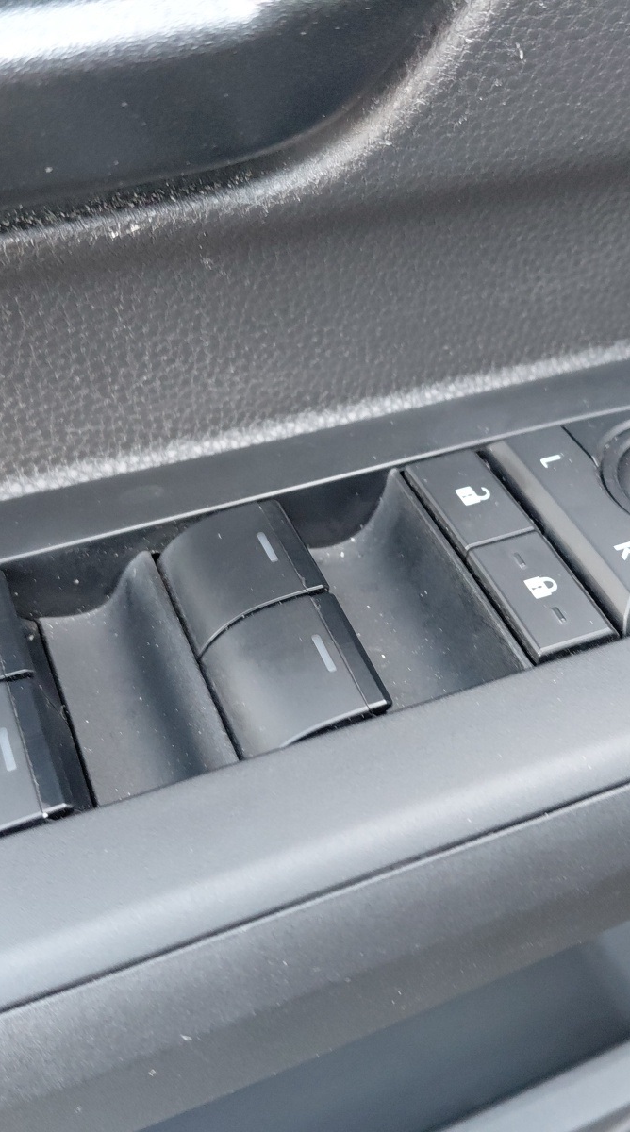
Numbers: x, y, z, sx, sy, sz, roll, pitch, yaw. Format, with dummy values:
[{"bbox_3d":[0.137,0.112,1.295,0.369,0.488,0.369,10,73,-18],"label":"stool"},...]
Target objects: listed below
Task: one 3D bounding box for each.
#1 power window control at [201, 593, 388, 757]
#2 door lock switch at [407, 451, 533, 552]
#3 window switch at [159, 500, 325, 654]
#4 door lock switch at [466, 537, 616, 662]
[{"bbox_3d":[-0.004,0.019,0.174,0.024,0.013,0.025,-15,50,-18],"label":"power window control"},{"bbox_3d":[0.028,-0.011,0.201,0.015,0.007,0.025,-15,50,-18],"label":"door lock switch"},{"bbox_3d":[-0.014,0.002,0.190,0.024,0.011,0.025,-15,50,-18],"label":"window switch"},{"bbox_3d":[0.037,0.006,0.185,0.015,0.007,0.025,-15,50,-18],"label":"door lock switch"}]

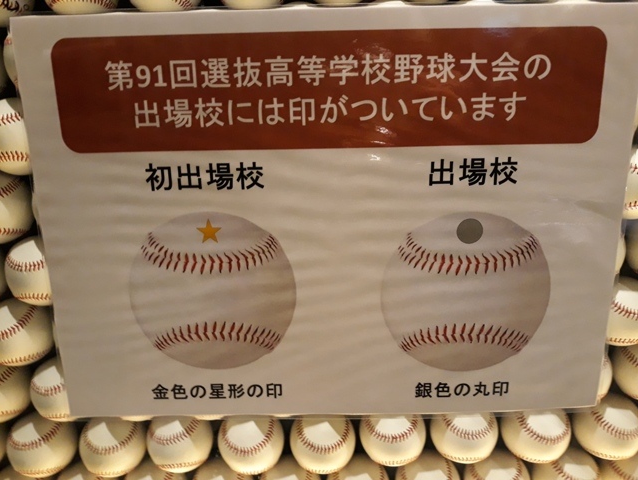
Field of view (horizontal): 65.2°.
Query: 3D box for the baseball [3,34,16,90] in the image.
[{"bbox_3d":[-0.252,-0.164,0.467,0.073,0.073,0.073,-2,14,1],"label":"baseball"}]

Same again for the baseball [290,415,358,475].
[{"bbox_3d":[0.004,0.224,0.563,0.073,0.073,0.073,-2,16,1],"label":"baseball"}]

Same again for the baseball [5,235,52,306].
[{"bbox_3d":[-0.282,0.031,0.515,0.073,0.073,0.073,-2,16,1],"label":"baseball"}]

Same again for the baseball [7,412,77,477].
[{"bbox_3d":[-0.312,0.230,0.567,0.073,0.073,0.073,-2,14,1],"label":"baseball"}]

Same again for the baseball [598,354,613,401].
[{"bbox_3d":[0.277,0.142,0.542,0.073,0.073,0.073,-2,16,1],"label":"baseball"}]

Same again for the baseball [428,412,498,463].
[{"bbox_3d":[0.163,0.212,0.559,0.073,0.073,0.073,-2,14,1],"label":"baseball"}]

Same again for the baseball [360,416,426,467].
[{"bbox_3d":[0.083,0.215,0.560,0.073,0.073,0.073,-2,14,1],"label":"baseball"}]

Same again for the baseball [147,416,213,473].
[{"bbox_3d":[-0.158,0.227,0.571,0.073,0.073,0.073,-2,16,1],"label":"baseball"}]

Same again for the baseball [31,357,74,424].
[{"bbox_3d":[-0.278,0.163,0.554,0.073,0.073,0.073,-2,16,1],"label":"baseball"}]

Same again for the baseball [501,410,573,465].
[{"bbox_3d":[0.242,0.210,0.557,0.073,0.073,0.073,-2,14,1],"label":"baseball"}]

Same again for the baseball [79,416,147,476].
[{"bbox_3d":[-0.235,0.232,0.573,0.073,0.073,0.073,-2,16,1],"label":"baseball"}]

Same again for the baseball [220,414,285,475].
[{"bbox_3d":[-0.075,0.224,0.559,0.073,0.073,0.073,-2,14,1],"label":"baseball"}]

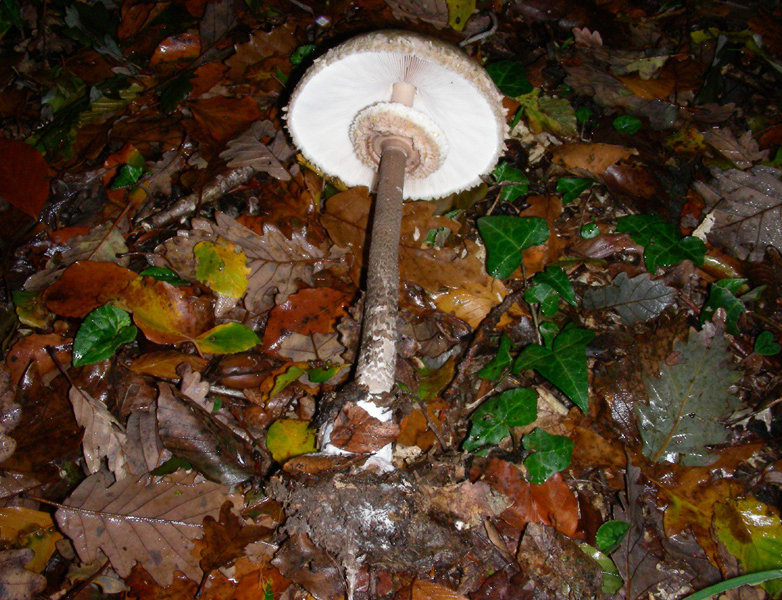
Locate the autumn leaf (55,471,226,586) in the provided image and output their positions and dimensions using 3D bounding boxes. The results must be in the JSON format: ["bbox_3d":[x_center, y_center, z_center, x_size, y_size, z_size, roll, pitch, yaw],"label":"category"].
[{"bbox_3d":[-0.143,0.131,0.516,0.111,0.014,0.070,6,55,4],"label":"autumn leaf"}]

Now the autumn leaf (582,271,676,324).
[{"bbox_3d":[0.159,-0.002,0.589,0.066,0.015,0.045,-9,46,-9],"label":"autumn leaf"}]

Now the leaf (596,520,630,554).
[{"bbox_3d":[0.132,0.141,0.529,0.015,0.012,0.026,32,53,28],"label":"leaf"}]

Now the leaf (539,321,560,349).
[{"bbox_3d":[0.104,0.023,0.580,0.013,0.008,0.023,10,51,9],"label":"leaf"}]

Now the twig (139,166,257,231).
[{"bbox_3d":[-0.145,-0.078,0.668,0.105,0.015,0.014,-34,54,-29],"label":"twig"}]

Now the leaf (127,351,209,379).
[{"bbox_3d":[-0.143,0.042,0.565,0.046,0.012,0.018,6,50,5],"label":"leaf"}]

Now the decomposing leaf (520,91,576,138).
[{"bbox_3d":[0.154,-0.178,0.846,0.061,0.015,0.082,-23,49,-21],"label":"decomposing leaf"}]

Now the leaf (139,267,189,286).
[{"bbox_3d":[-0.154,-0.016,0.599,0.038,0.013,0.016,11,46,11],"label":"leaf"}]

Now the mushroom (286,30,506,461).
[{"bbox_3d":[-0.003,-0.045,0.573,0.150,0.150,0.292,6,59,0],"label":"mushroom"}]

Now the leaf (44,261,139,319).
[{"bbox_3d":[-0.211,-0.010,0.615,0.064,0.012,0.050,-22,58,-15],"label":"leaf"}]

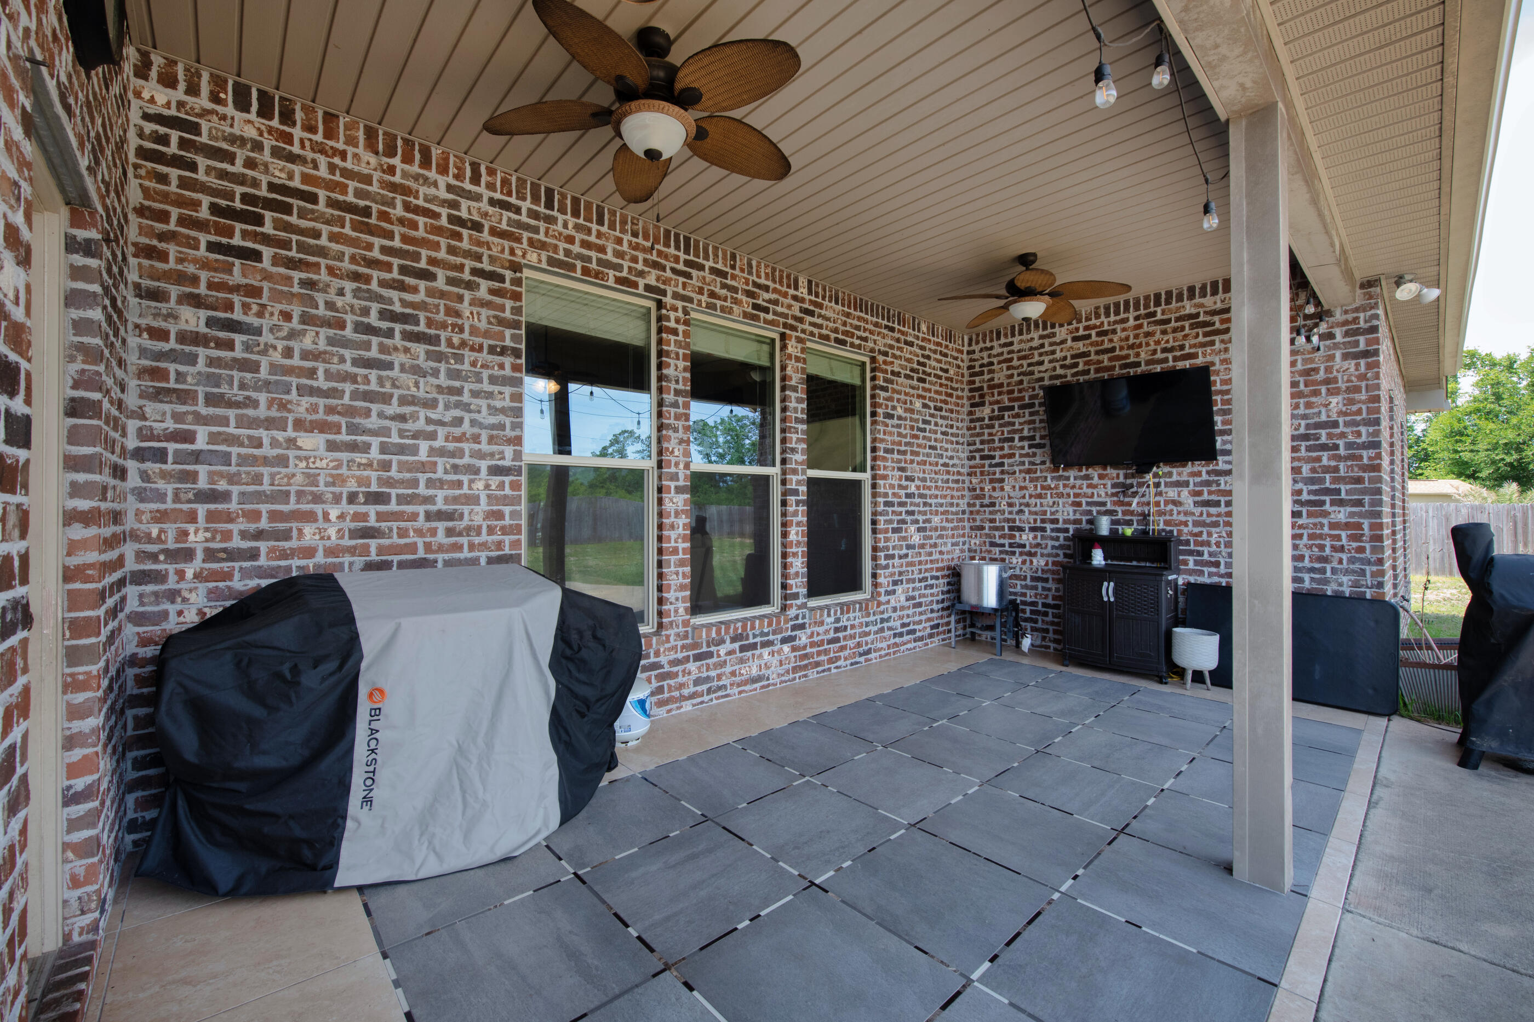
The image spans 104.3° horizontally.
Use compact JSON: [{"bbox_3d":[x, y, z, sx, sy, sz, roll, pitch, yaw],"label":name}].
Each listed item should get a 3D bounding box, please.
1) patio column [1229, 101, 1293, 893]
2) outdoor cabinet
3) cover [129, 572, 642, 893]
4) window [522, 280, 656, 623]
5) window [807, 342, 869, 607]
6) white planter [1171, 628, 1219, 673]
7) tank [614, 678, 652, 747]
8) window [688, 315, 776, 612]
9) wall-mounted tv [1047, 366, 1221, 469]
[{"bbox_3d":[1.834,-0.054,2.216,0.158,2.815,0.146,0,-1,-41],"label":"patio column"},{"bbox_3d":[3.031,0.798,5.086,0.455,1.145,0.820,0,-1,-41],"label":"outdoor cabinet"},{"bbox_3d":[-1.397,0.817,2.555,1.800,1.085,0.820,0,-1,-41],"label":"cover"},{"bbox_3d":[-1.113,-0.311,3.769,0.905,2.212,0.090,0,-1,-41],"label":"window"},{"bbox_3d":[0.592,-0.302,5.263,0.906,2.212,0.090,0,-1,-41],"label":"window"},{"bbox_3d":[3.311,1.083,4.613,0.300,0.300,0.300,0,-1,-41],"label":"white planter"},{"bbox_3d":[-0.849,1.138,3.555,0.310,0.457,0.310,0,-1,-41],"label":"tank"},{"bbox_3d":[-0.264,-0.306,4.513,0.896,2.212,0.090,0,-1,-41],"label":"window"},{"bbox_3d":[3.018,-0.759,5.029,0.070,0.729,1.265,-22,15,-36],"label":"wall-mounted tv"}]

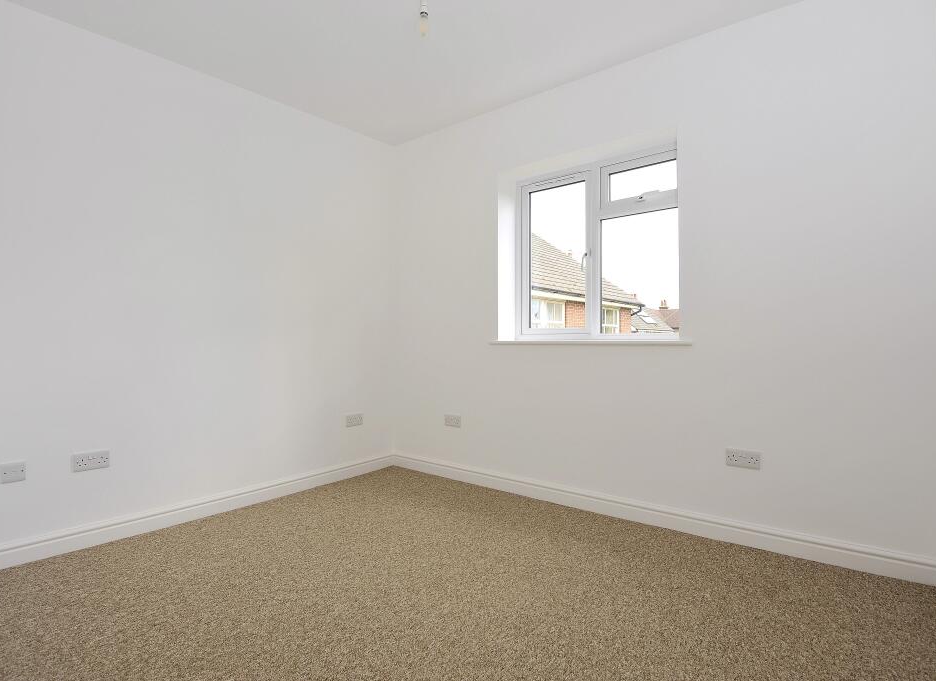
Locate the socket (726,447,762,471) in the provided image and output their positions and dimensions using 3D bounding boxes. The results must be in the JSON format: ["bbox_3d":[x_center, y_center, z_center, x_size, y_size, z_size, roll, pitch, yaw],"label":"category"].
[{"bbox_3d":[1.353,0.583,2.227,0.146,0.086,0.012,0,0,37],"label":"socket"}]

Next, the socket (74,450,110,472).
[{"bbox_3d":[-1.861,0.599,2.249,0.012,0.086,0.146,0,0,42],"label":"socket"}]

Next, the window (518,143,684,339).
[{"bbox_3d":[0.810,-0.570,2.925,1.140,1.130,0.075,0,0,37],"label":"window"}]

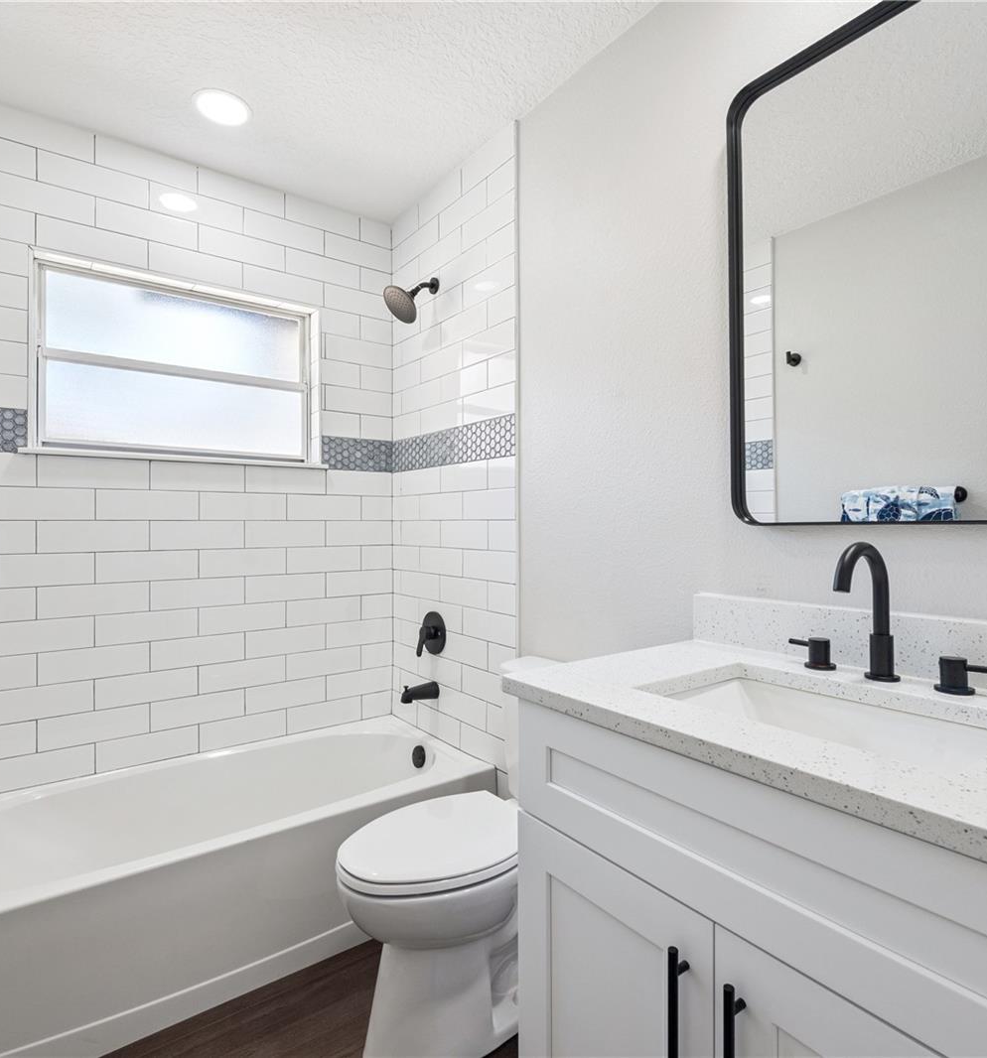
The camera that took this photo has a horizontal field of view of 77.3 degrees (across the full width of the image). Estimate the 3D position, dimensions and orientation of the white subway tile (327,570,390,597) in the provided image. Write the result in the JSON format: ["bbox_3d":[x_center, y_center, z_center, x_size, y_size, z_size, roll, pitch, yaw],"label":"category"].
[{"bbox_3d":[-0.544,0.223,2.524,0.300,0.100,0.010,0,0,-37],"label":"white subway tile"}]

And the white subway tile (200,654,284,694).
[{"bbox_3d":[-0.911,0.533,2.264,0.304,0.100,0.010,0,0,-36],"label":"white subway tile"}]

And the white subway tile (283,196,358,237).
[{"bbox_3d":[-0.674,-1.230,2.452,0.304,0.098,0.010,0,0,-36],"label":"white subway tile"}]

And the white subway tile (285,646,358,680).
[{"bbox_3d":[-0.659,0.528,2.426,0.302,0.099,0.010,0,0,-36],"label":"white subway tile"}]

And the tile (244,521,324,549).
[{"bbox_3d":[-0.787,0.021,2.344,0.301,0.099,0.009,0,0,-36],"label":"tile"}]

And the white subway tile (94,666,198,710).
[{"bbox_3d":[-1.153,0.529,2.072,0.301,0.099,0.009,0,0,-36],"label":"white subway tile"}]

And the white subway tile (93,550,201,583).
[{"bbox_3d":[-1.156,0.123,2.074,0.301,0.099,0.009,0,0,-36],"label":"white subway tile"}]

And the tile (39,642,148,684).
[{"bbox_3d":[-1.276,0.428,1.981,0.303,0.100,0.010,0,0,-37],"label":"tile"}]

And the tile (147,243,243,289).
[{"bbox_3d":[-1.033,-0.917,2.161,0.303,0.093,0.010,0,0,-37],"label":"tile"}]

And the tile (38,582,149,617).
[{"bbox_3d":[-1.276,0.225,1.981,0.303,0.100,0.010,0,0,-37],"label":"tile"}]

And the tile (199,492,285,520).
[{"bbox_3d":[-0.911,-0.080,2.254,0.301,0.099,0.009,0,0,-36],"label":"tile"}]

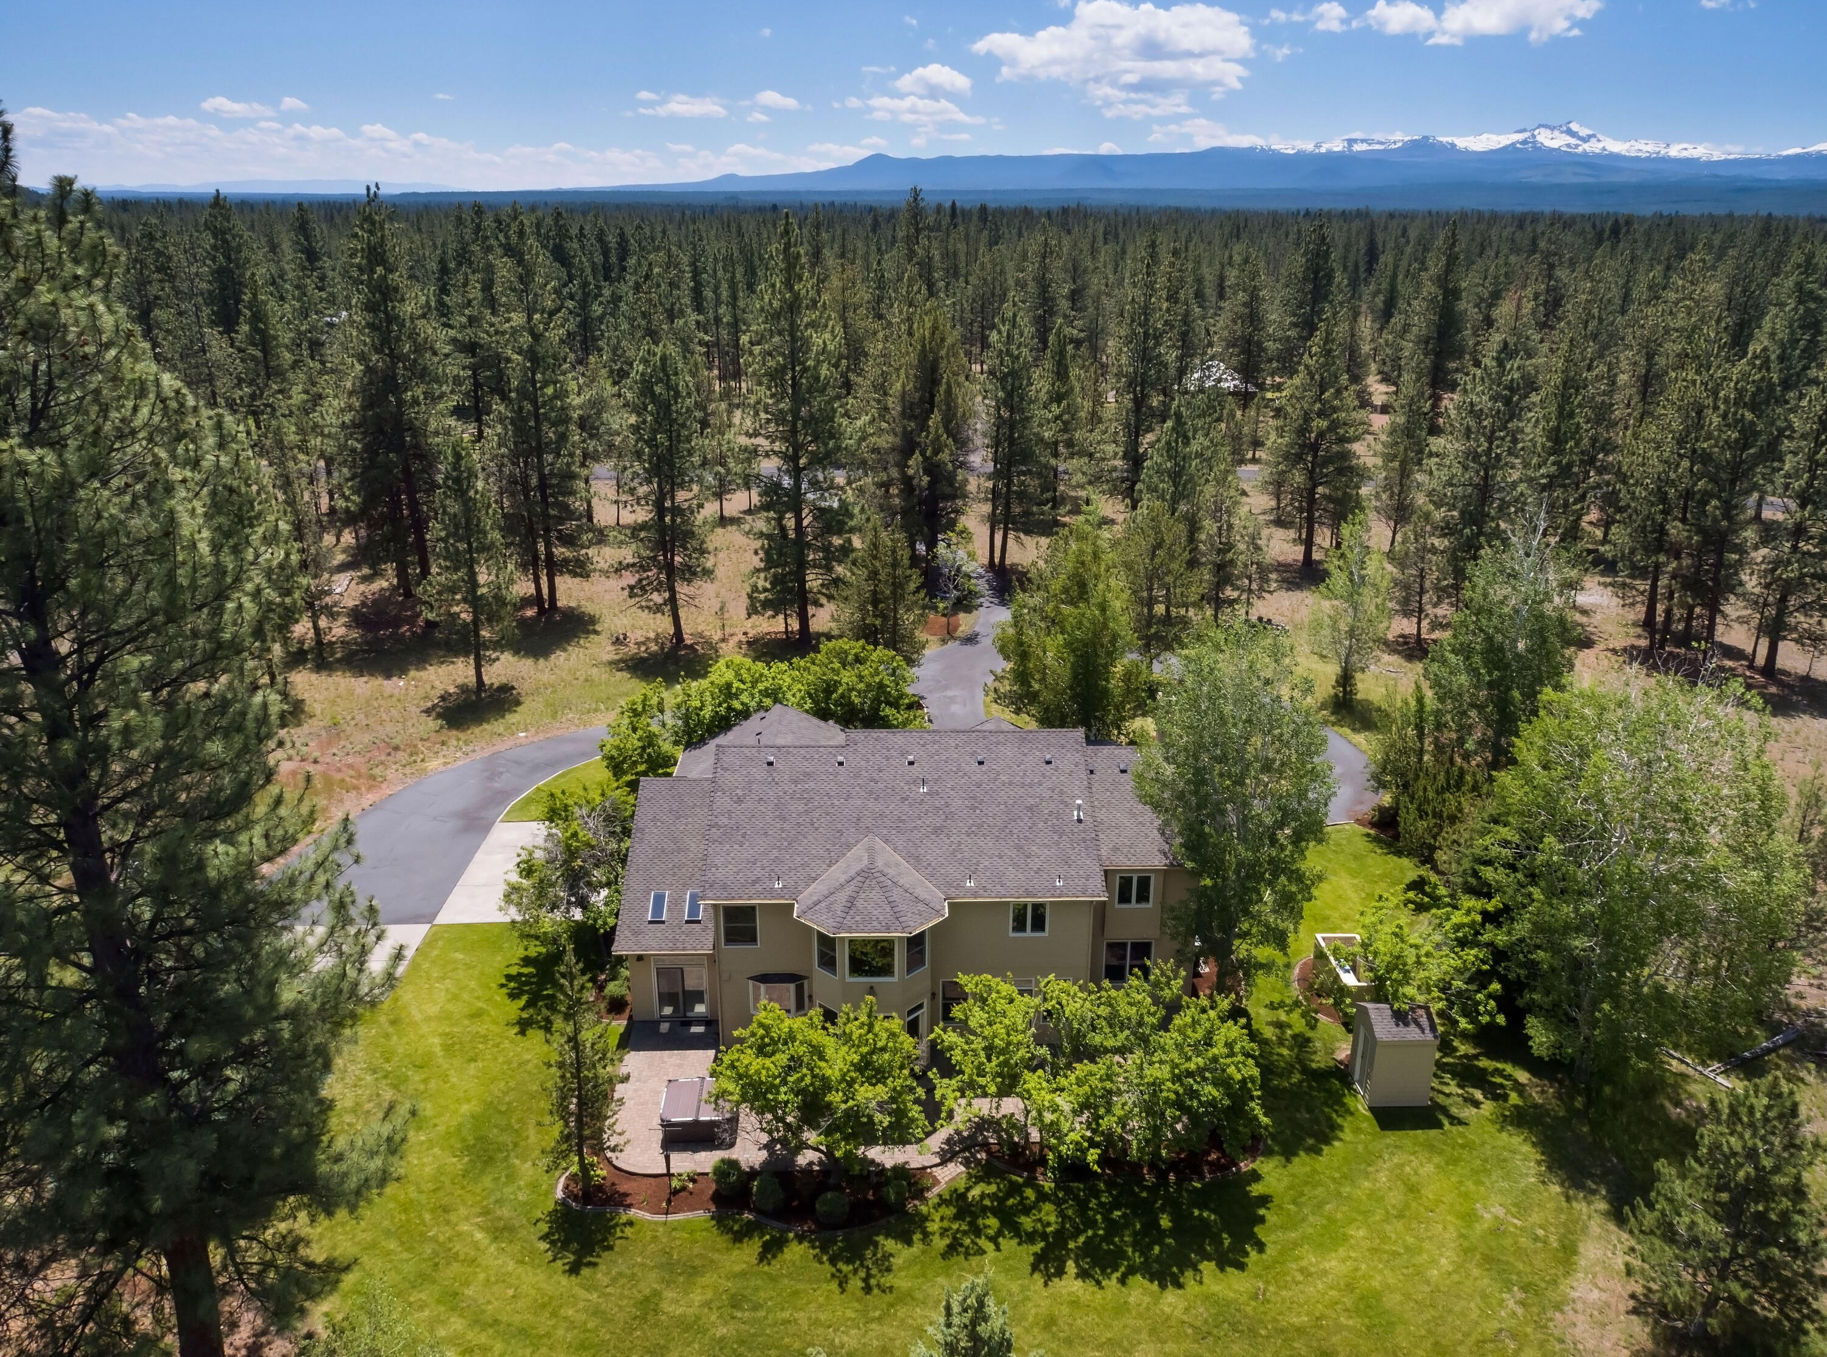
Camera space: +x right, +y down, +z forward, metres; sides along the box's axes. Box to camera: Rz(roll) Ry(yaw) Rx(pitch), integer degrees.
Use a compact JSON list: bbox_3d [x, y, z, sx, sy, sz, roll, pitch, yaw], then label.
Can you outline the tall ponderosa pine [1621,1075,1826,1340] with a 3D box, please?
[{"bbox_3d":[19.688,12.848,30.457,5.000,7.970,5.000,0,20,0],"label":"tall ponderosa pine"}]

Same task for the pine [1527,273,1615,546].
[{"bbox_3d":[51.700,-20.725,99.404,6.400,21.700,6.400,0,21,0],"label":"pine"}]

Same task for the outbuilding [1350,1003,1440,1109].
[{"bbox_3d":[15.248,11.676,40.069,1.950,3.000,2.000,1,21,0],"label":"outbuilding"}]

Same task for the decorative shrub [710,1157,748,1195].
[{"bbox_3d":[-5.420,14.417,36.915,1.080,1.120,1.080,0,21,0],"label":"decorative shrub"}]

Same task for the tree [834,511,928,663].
[{"bbox_3d":[-1.949,-5.411,75.770,5.800,9.340,5.800,1,21,0],"label":"tree"}]

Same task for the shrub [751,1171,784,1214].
[{"bbox_3d":[-4.180,14.627,36.192,0.970,1.250,0.970,0,21,0],"label":"shrub"}]

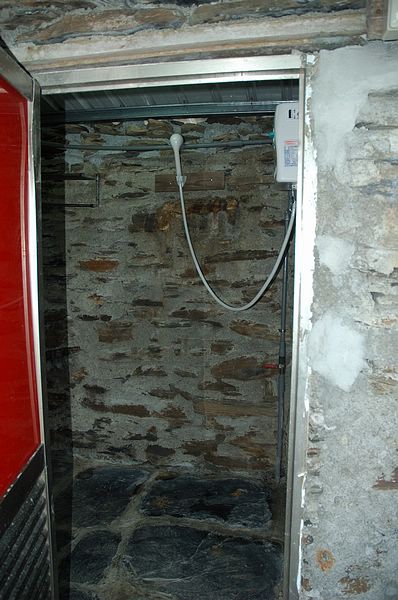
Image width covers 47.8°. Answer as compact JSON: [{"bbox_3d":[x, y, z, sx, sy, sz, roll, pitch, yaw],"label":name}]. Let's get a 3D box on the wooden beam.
[{"bbox_3d":[-0.048,-0.632,2.415,0.376,0.088,0.035,1,8,10],"label":"wooden beam"}]

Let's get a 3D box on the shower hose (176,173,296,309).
[{"bbox_3d":[0.170,-0.293,2.247,0.608,0.712,0.244,1,8,10],"label":"shower hose"}]

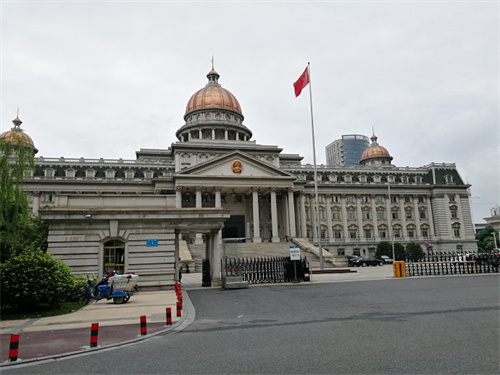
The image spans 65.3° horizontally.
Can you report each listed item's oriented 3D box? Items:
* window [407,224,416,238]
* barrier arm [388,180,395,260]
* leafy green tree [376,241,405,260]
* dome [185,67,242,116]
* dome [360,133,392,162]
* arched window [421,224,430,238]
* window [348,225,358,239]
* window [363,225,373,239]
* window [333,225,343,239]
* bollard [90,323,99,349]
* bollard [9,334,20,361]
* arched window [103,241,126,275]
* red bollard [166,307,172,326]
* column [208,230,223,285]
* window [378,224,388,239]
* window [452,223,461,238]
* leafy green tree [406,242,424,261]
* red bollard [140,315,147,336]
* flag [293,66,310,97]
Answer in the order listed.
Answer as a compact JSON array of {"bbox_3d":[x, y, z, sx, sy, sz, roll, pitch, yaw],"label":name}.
[{"bbox_3d":[41.218,11.132,99.527,2.710,3.732,0.450,0,-11,-14],"label":"window"},{"bbox_3d":[9.745,2.330,26.822,0.110,5.460,0.090,1,-11,-11],"label":"barrier arm"},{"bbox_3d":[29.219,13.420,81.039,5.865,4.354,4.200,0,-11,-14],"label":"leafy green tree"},{"bbox_3d":[-10.676,-28.444,116.744,17.288,15.508,17.288,0,-11,-14],"label":"dome"},{"bbox_3d":[40.300,-12.918,124.074,9.835,9.284,9.835,0,-11,-14],"label":"dome"},{"bbox_3d":[45.223,11.239,100.488,2.763,3.768,0.450,0,-11,-14],"label":"arched window"},{"bbox_3d":[23.681,10.113,89.233,2.300,3.400,0.400,1,-11,-13],"label":"window"},{"bbox_3d":[27.239,10.157,90.027,2.300,3.400,0.400,1,-11,-13],"label":"window"},{"bbox_3d":[21.260,10.597,94.742,2.456,3.556,0.450,0,-11,-14],"label":"window"},{"bbox_3d":[-3.160,3.014,7.937,0.148,0.447,0.148,-2,-10,0],"label":"bollard"},{"bbox_3d":[-4.250,2.888,7.027,0.148,0.433,0.148,-2,-10,0],"label":"bollard"},{"bbox_3d":[-7.418,3.837,21.377,1.200,1.980,0.250,0,-10,-9],"label":"arched window"},{"bbox_3d":[-2.038,3.271,9.862,0.128,0.431,0.128,0,-11,-14],"label":"red bollard"},{"bbox_3d":[-1.895,4.066,22.400,0.630,3.320,0.630,0,-10,-9],"label":"column"},{"bbox_3d":[33.434,10.923,97.661,2.609,3.663,0.450,0,-11,-14],"label":"window"},{"bbox_3d":[49.661,10.389,93.791,2.100,3.700,0.400,1,-11,-13],"label":"window"},{"bbox_3d":[36.495,14.179,86.000,3.950,4.000,3.950,-2,-10,0],"label":"leafy green tree"},{"bbox_3d":[-2.459,3.212,9.056,0.148,0.417,0.148,-2,-10,0],"label":"red bollard"},{"bbox_3d":[5.641,-11.477,42.437,1.919,3.602,0.700,0,-11,-14],"label":"flag"}]

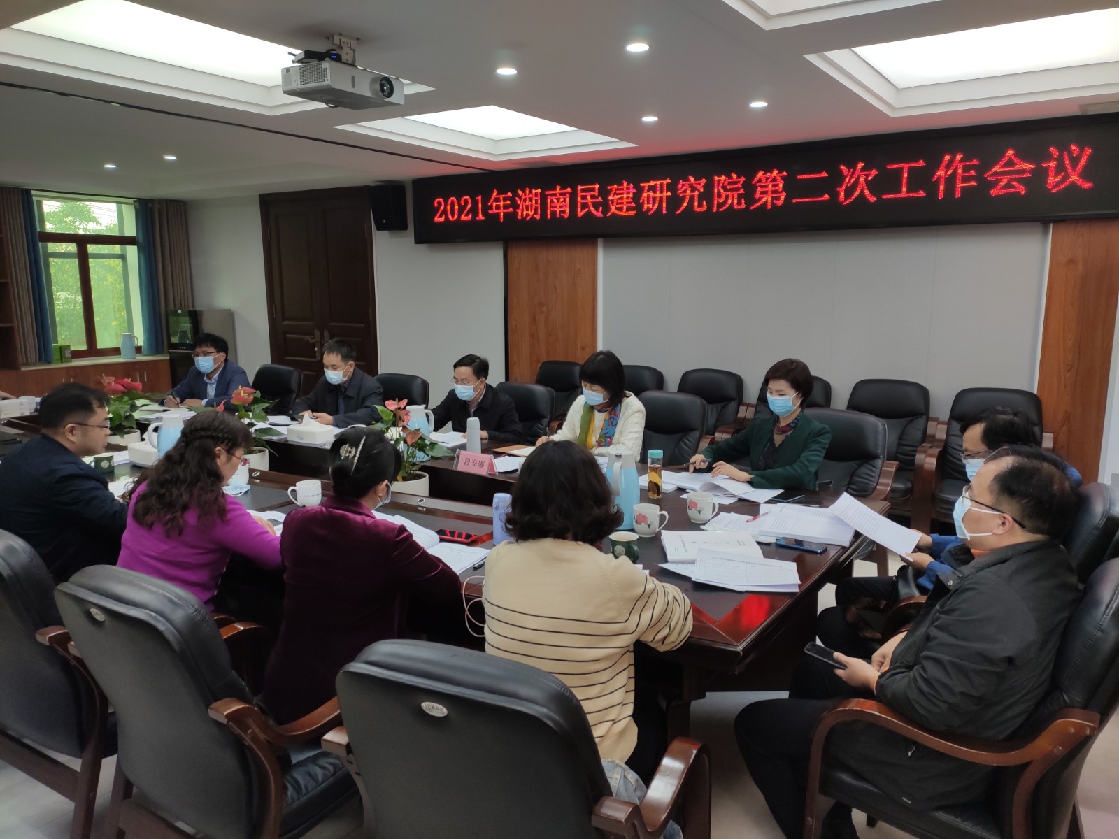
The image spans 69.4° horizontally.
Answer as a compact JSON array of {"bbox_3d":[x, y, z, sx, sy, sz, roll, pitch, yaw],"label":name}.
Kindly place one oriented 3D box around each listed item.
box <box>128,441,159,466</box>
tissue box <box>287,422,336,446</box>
[{"bbox_3d":[-1.877,0.160,3.755,0.233,0.083,0.129,7,12,34],"label":"box"},{"bbox_3d":[-1.311,0.078,4.276,0.220,0.080,0.130,7,12,34],"label":"tissue box"}]

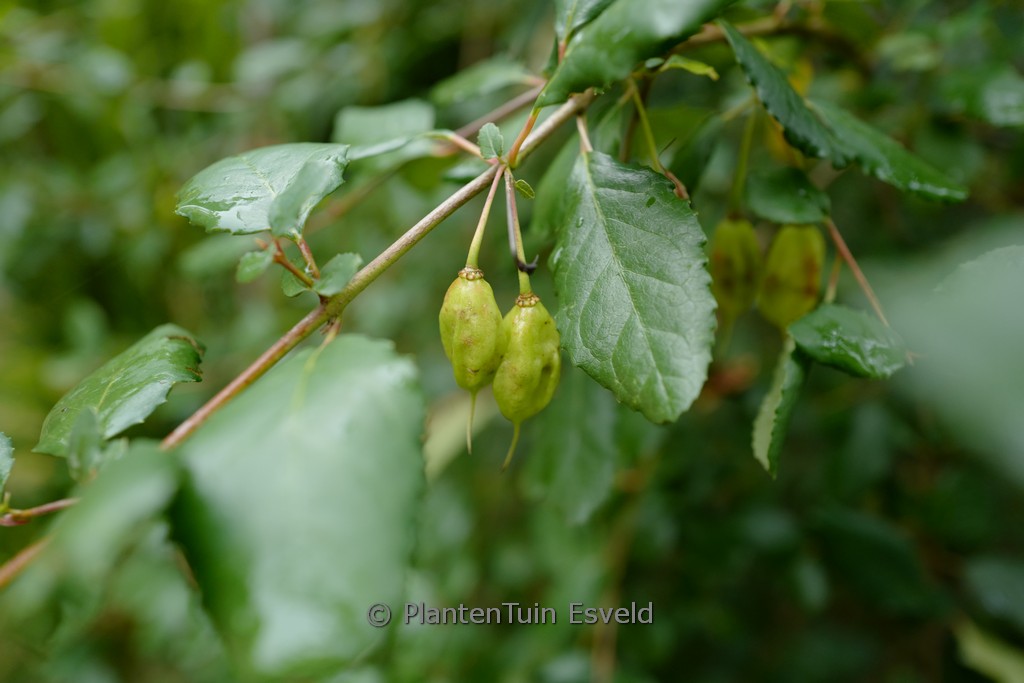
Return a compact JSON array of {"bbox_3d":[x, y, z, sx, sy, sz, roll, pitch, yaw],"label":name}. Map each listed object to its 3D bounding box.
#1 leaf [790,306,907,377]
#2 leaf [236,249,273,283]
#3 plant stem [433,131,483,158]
[{"bbox_3d":[0.129,0.000,0.305,0.046,0.014,0.032,8,38,1],"label":"leaf"},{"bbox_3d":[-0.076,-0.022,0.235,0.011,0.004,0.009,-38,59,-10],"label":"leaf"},{"bbox_3d":[-0.018,-0.067,0.270,0.019,0.004,0.004,30,0,11],"label":"plant stem"}]

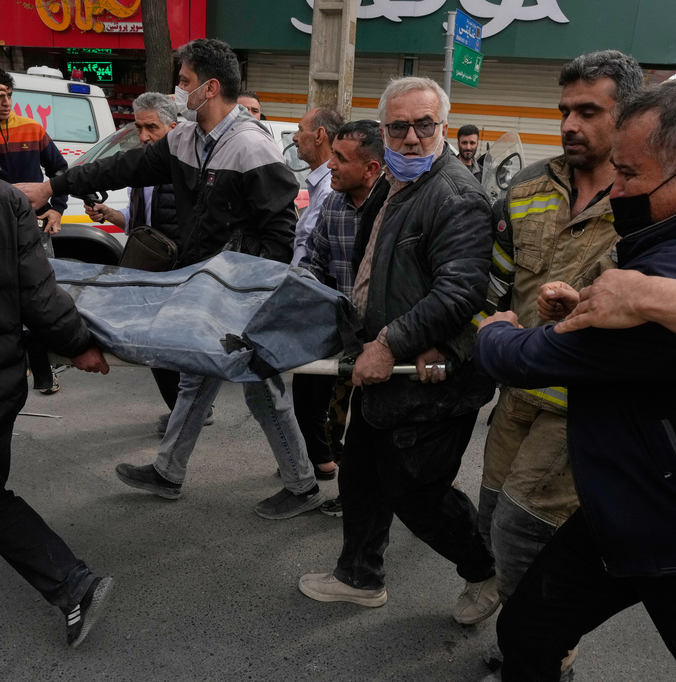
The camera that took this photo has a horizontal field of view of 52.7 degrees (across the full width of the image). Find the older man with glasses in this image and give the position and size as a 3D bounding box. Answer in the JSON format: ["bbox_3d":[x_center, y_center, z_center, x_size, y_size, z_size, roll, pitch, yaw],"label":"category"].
[{"bbox_3d":[0.261,0.102,2.084,0.660,1.690,0.550,-4,18,-26],"label":"older man with glasses"}]

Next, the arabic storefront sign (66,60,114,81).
[{"bbox_3d":[-4.352,-4.748,12.000,0.970,0.350,0.090,9,17,16],"label":"arabic storefront sign"}]

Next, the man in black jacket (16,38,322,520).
[{"bbox_3d":[-0.593,-0.177,2.590,1.080,1.820,0.660,-4,18,-27],"label":"man in black jacket"}]

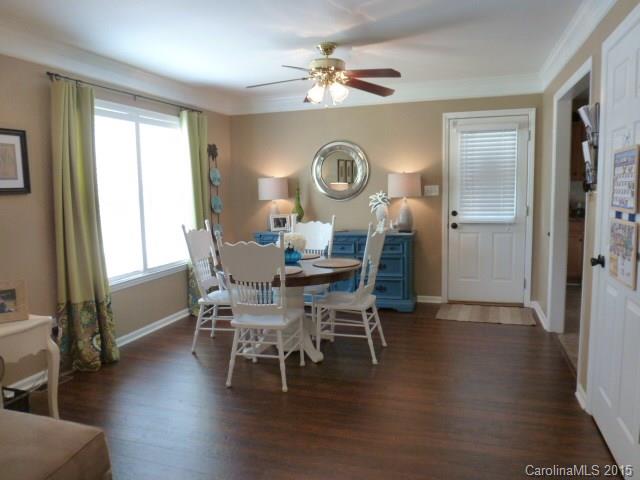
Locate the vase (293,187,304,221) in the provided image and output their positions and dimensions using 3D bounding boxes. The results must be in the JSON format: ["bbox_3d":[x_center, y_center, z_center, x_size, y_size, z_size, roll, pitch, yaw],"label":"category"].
[{"bbox_3d":[-0.260,-0.379,5.312,0.145,0.520,0.145,-1,7,0],"label":"vase"}]

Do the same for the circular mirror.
[{"bbox_3d":[0.249,-0.827,5.293,0.710,0.710,0.050,1,7,19],"label":"circular mirror"}]

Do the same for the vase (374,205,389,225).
[{"bbox_3d":[0.688,-0.235,4.963,0.160,0.290,0.160,1,7,19],"label":"vase"}]

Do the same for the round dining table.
[{"bbox_3d":[-0.233,0.557,3.784,1.200,0.750,1.200,-1,7,0],"label":"round dining table"}]

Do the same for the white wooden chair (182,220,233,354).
[{"bbox_3d":[-0.822,0.390,3.841,0.510,1.080,0.470,0,7,9],"label":"white wooden chair"}]

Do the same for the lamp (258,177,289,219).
[{"bbox_3d":[-0.559,-0.432,5.374,0.360,0.650,0.360,-2,7,0],"label":"lamp"}]

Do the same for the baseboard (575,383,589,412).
[{"bbox_3d":[1.605,0.960,2.723,0.020,0.085,0.230,1,7,19],"label":"baseboard"}]

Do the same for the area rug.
[{"bbox_3d":[1.717,0.762,4.634,0.920,0.014,0.590,1,7,19],"label":"area rug"}]

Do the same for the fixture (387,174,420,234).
[{"bbox_3d":[0.939,-0.415,4.875,0.365,0.650,0.365,1,7,19],"label":"fixture"}]

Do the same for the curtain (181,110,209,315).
[{"bbox_3d":[-1.369,-0.293,5.022,0.180,2.190,0.480,1,7,19],"label":"curtain"}]

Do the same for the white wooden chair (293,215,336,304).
[{"bbox_3d":[-0.112,0.329,4.235,0.460,1.080,0.540,1,7,19],"label":"white wooden chair"}]

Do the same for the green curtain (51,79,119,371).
[{"bbox_3d":[-1.837,-0.098,3.504,0.230,2.190,0.470,1,7,19],"label":"green curtain"}]

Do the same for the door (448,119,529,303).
[{"bbox_3d":[1.812,-0.292,4.826,0.800,2.030,0.050,1,7,19],"label":"door"}]

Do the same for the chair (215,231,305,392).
[{"bbox_3d":[-0.378,0.461,3.192,0.470,1.070,0.500,0,7,14],"label":"chair"}]

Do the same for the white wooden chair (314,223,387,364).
[{"bbox_3d":[0.253,0.397,3.650,0.540,1.080,0.460,1,7,19],"label":"white wooden chair"}]

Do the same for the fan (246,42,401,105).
[{"bbox_3d":[0.056,-1.269,3.404,1.250,0.450,1.250,1,7,19],"label":"fan"}]

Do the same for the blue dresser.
[{"bbox_3d":[0.178,0.314,5.257,1.870,0.860,0.440,1,7,19],"label":"blue dresser"}]

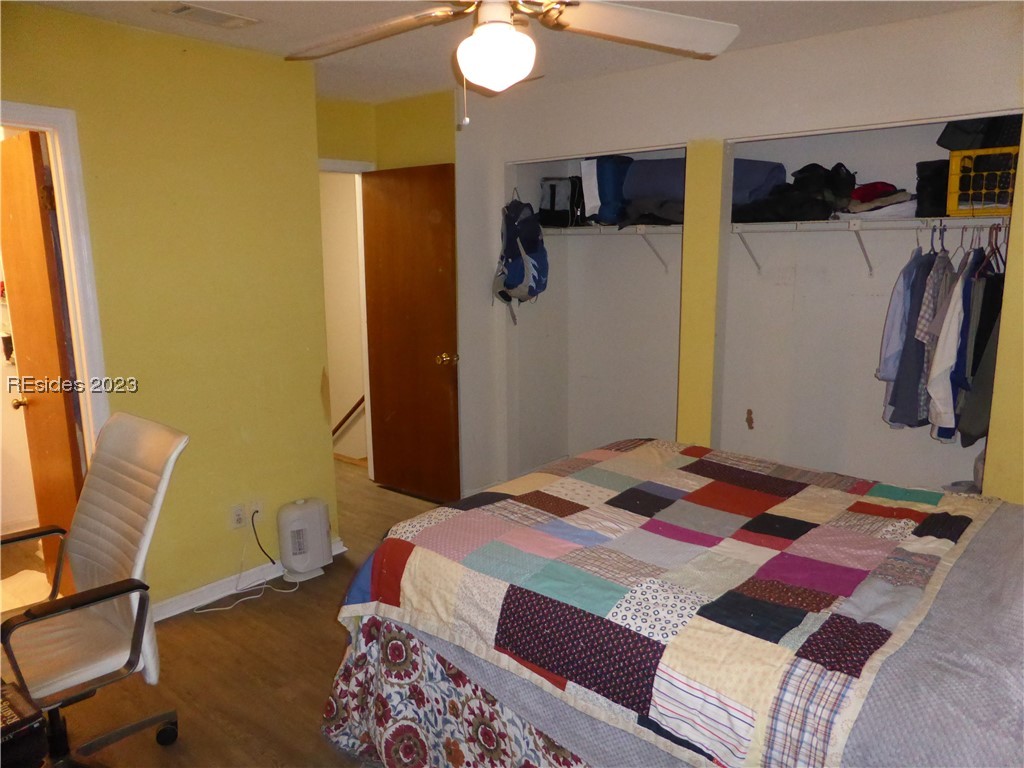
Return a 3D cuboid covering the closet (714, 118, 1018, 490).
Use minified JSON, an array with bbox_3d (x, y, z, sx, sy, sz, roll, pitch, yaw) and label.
[{"bbox_3d":[1.679,-0.113,3.551,1.177,2.073,0.683,9,14,40],"label":"closet"}]

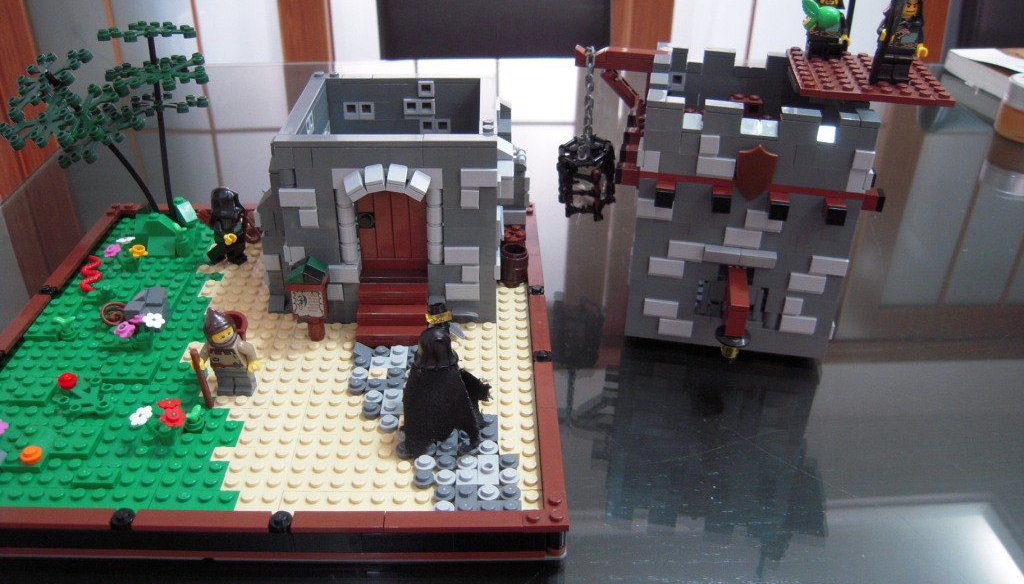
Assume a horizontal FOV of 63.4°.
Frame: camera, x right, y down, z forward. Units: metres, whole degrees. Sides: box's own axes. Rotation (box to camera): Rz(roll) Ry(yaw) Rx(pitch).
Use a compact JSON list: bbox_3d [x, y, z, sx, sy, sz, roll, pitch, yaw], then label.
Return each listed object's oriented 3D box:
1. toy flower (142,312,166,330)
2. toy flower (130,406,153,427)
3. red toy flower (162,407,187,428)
[{"bbox_3d":[-0.162,0.013,0.374,0.010,0.004,0.010,47,38,-6],"label":"toy flower"},{"bbox_3d":[-0.142,0.048,0.317,0.010,0.004,0.010,-45,39,4],"label":"toy flower"},{"bbox_3d":[-0.130,0.048,0.317,0.010,0.004,0.010,18,50,-23],"label":"red toy flower"}]

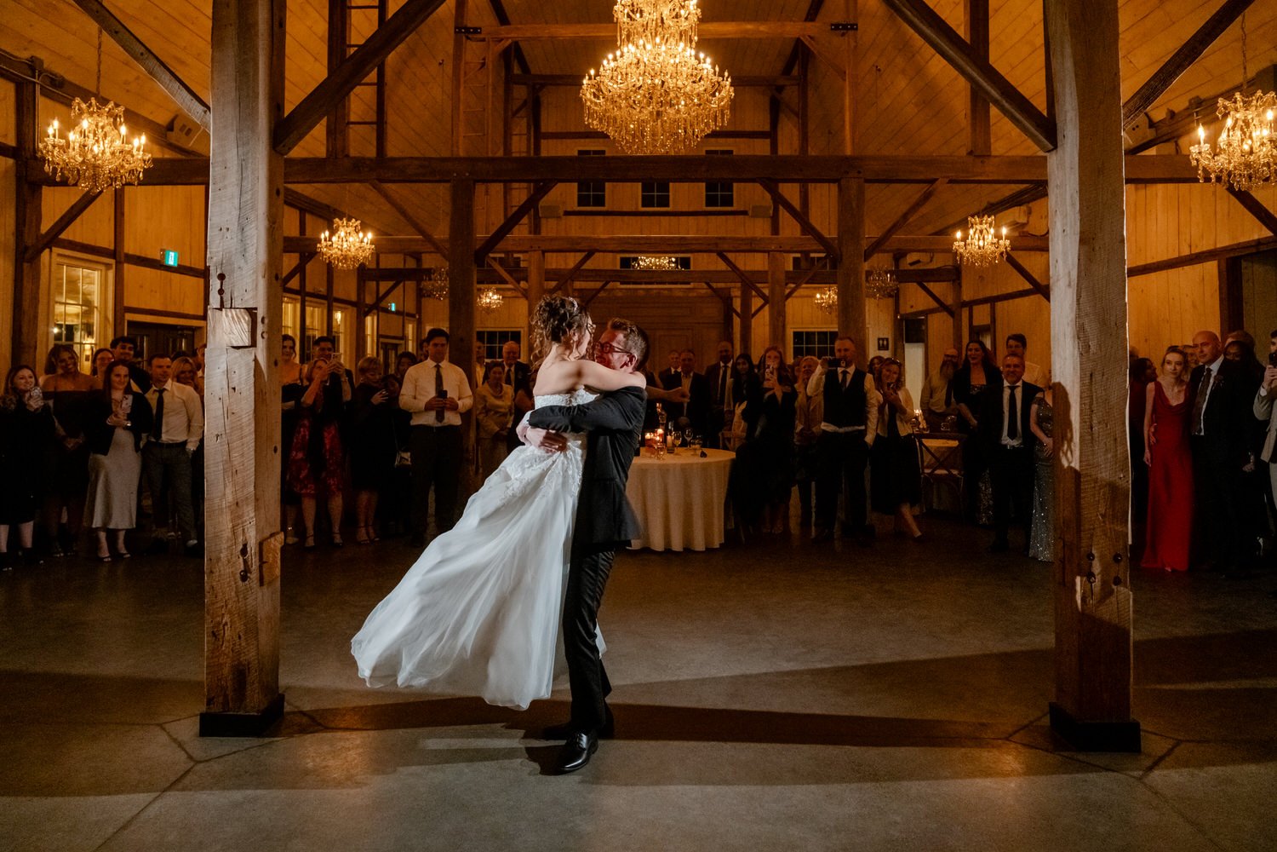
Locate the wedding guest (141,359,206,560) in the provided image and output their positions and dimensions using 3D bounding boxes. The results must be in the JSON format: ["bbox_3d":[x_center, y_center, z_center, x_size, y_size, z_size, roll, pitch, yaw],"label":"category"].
[{"bbox_3d":[-3.965,0.246,7.250,0.520,1.710,0.360,-1,3,-14],"label":"wedding guest"}]

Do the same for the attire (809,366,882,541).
[{"bbox_3d":[1.827,0.230,7.550,0.640,1.550,0.400,1,3,15],"label":"attire"}]

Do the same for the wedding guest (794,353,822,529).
[{"bbox_3d":[1.689,0.148,8.400,0.500,1.690,0.360,1,3,14],"label":"wedding guest"}]

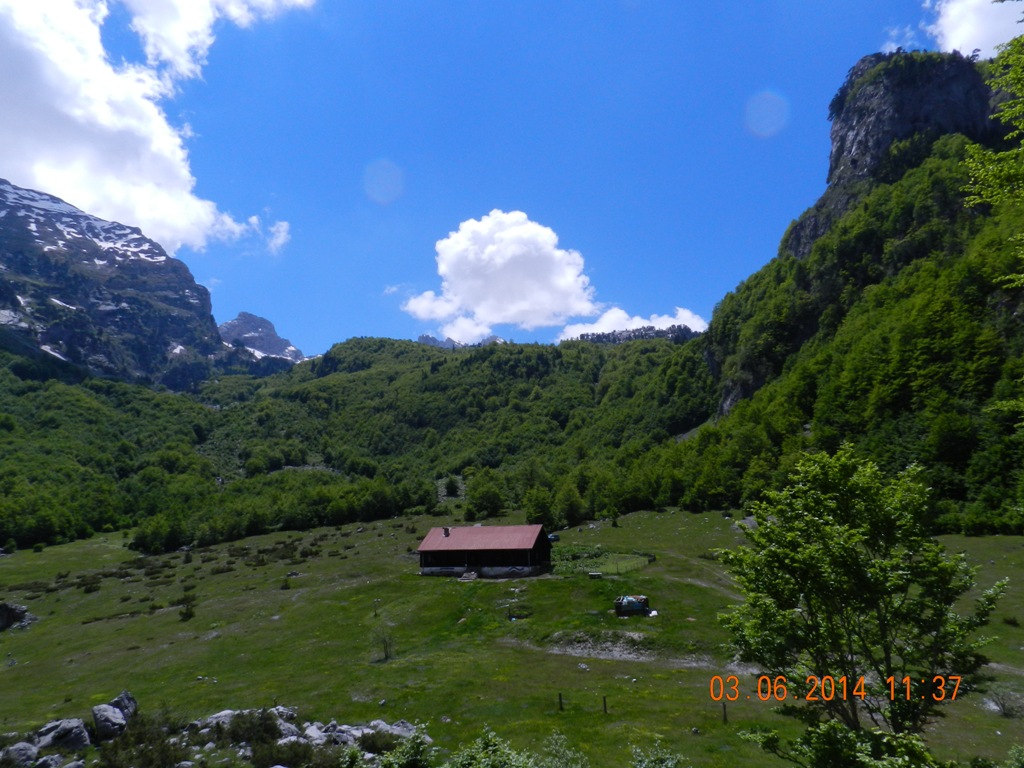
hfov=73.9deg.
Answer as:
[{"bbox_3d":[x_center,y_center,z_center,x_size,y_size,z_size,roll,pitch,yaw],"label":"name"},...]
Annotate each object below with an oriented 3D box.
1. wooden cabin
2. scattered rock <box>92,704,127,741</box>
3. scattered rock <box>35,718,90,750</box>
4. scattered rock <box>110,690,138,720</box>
[{"bbox_3d":[-3.390,22.140,90.550,16.240,6.230,7.880,-7,-11,22],"label":"wooden cabin"},{"bbox_3d":[-23.325,19.636,39.500,1.730,1.770,1.470,4,-12,-29],"label":"scattered rock"},{"bbox_3d":[-25.242,19.677,38.300,2.670,1.340,2.130,4,-12,-32],"label":"scattered rock"},{"bbox_3d":[-23.430,19.480,41.000,1.610,1.770,1.450,3,-12,-28],"label":"scattered rock"}]

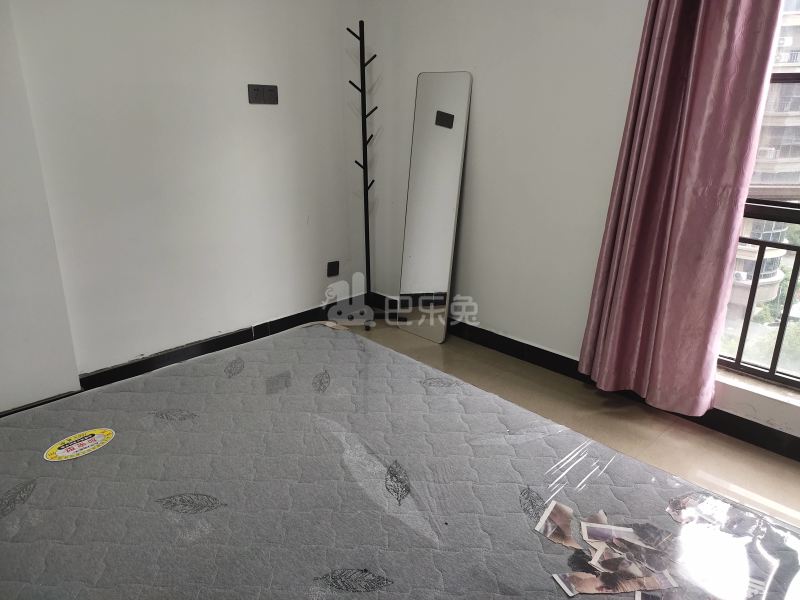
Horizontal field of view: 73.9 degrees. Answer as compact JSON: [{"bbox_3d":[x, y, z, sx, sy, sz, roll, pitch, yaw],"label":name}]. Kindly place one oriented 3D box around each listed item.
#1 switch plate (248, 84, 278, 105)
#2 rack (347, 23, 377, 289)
[{"bbox_3d":[-0.705,-1.066,2.763,0.172,0.088,0.010,-18,26,-42],"label":"switch plate"},{"bbox_3d":[-0.184,-0.699,3.139,0.330,1.710,0.330,1,19,0],"label":"rack"}]

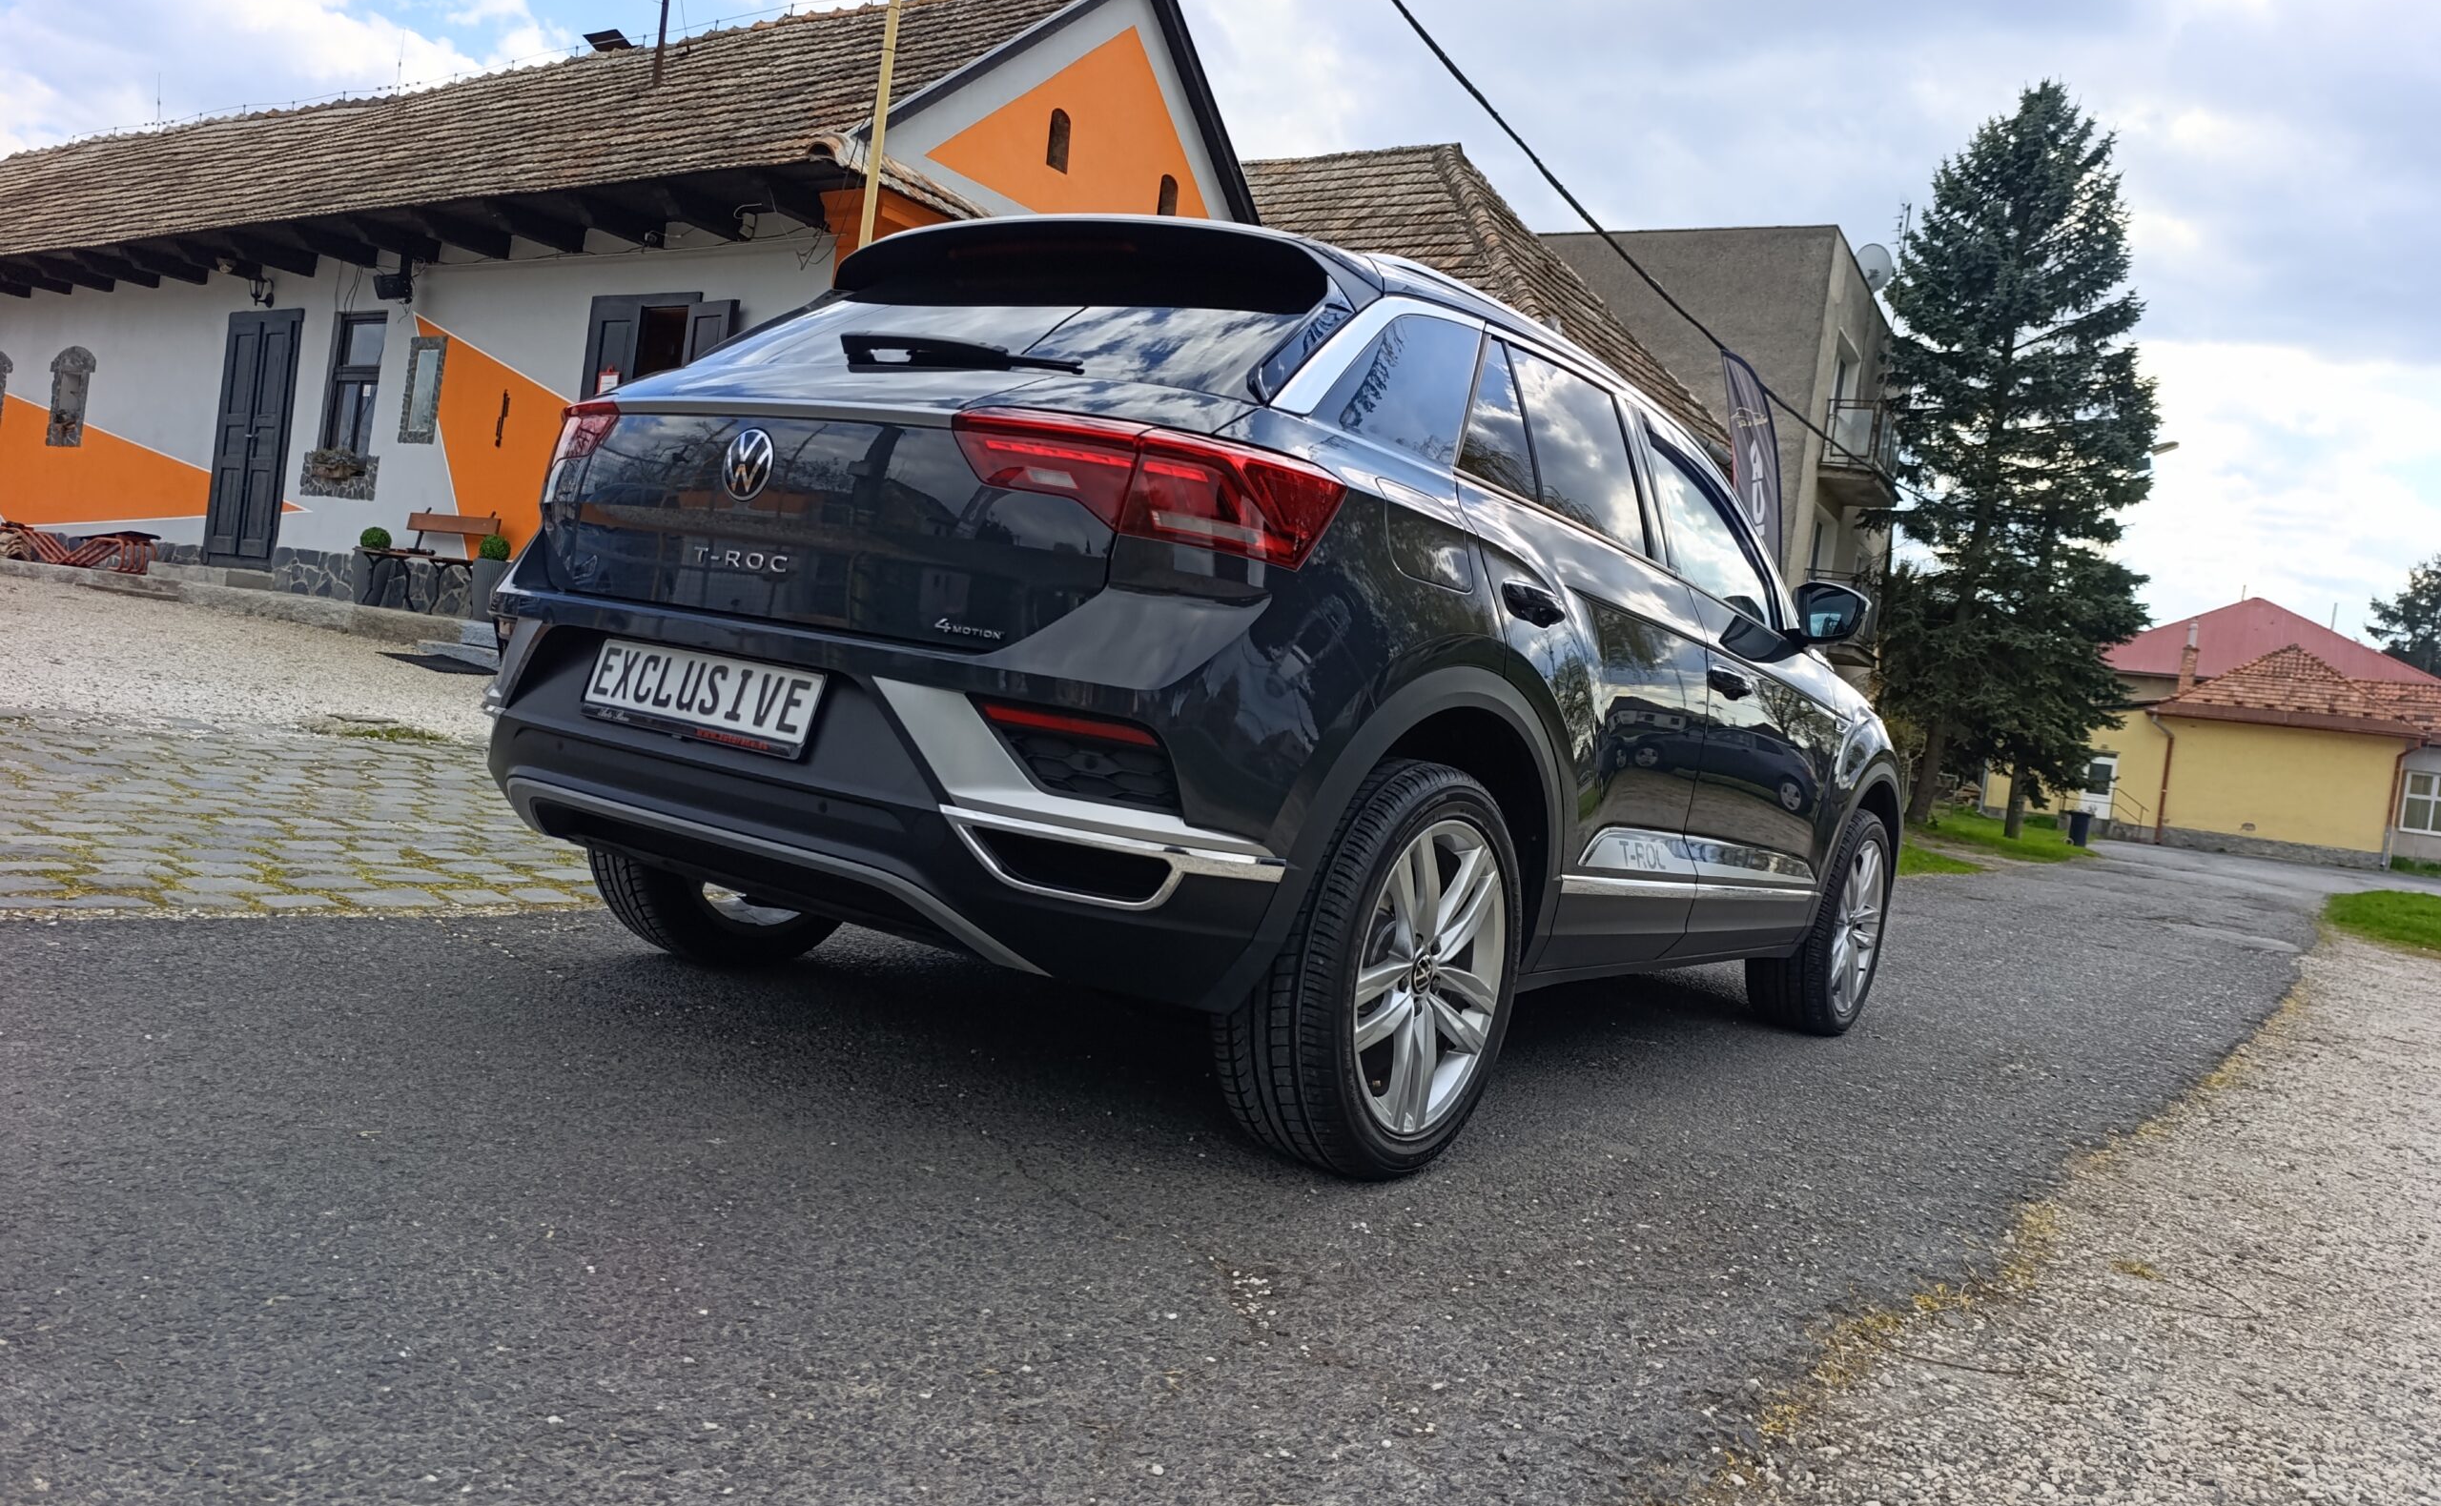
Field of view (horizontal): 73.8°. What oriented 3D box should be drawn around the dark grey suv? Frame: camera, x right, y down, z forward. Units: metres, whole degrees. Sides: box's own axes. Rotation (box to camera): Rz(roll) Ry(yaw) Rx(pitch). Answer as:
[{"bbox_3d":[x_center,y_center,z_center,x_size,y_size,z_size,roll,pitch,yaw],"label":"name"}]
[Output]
[{"bbox_3d":[0.440,-0.144,4.084,1.880,1.573,4.234,9,2,35],"label":"dark grey suv"}]

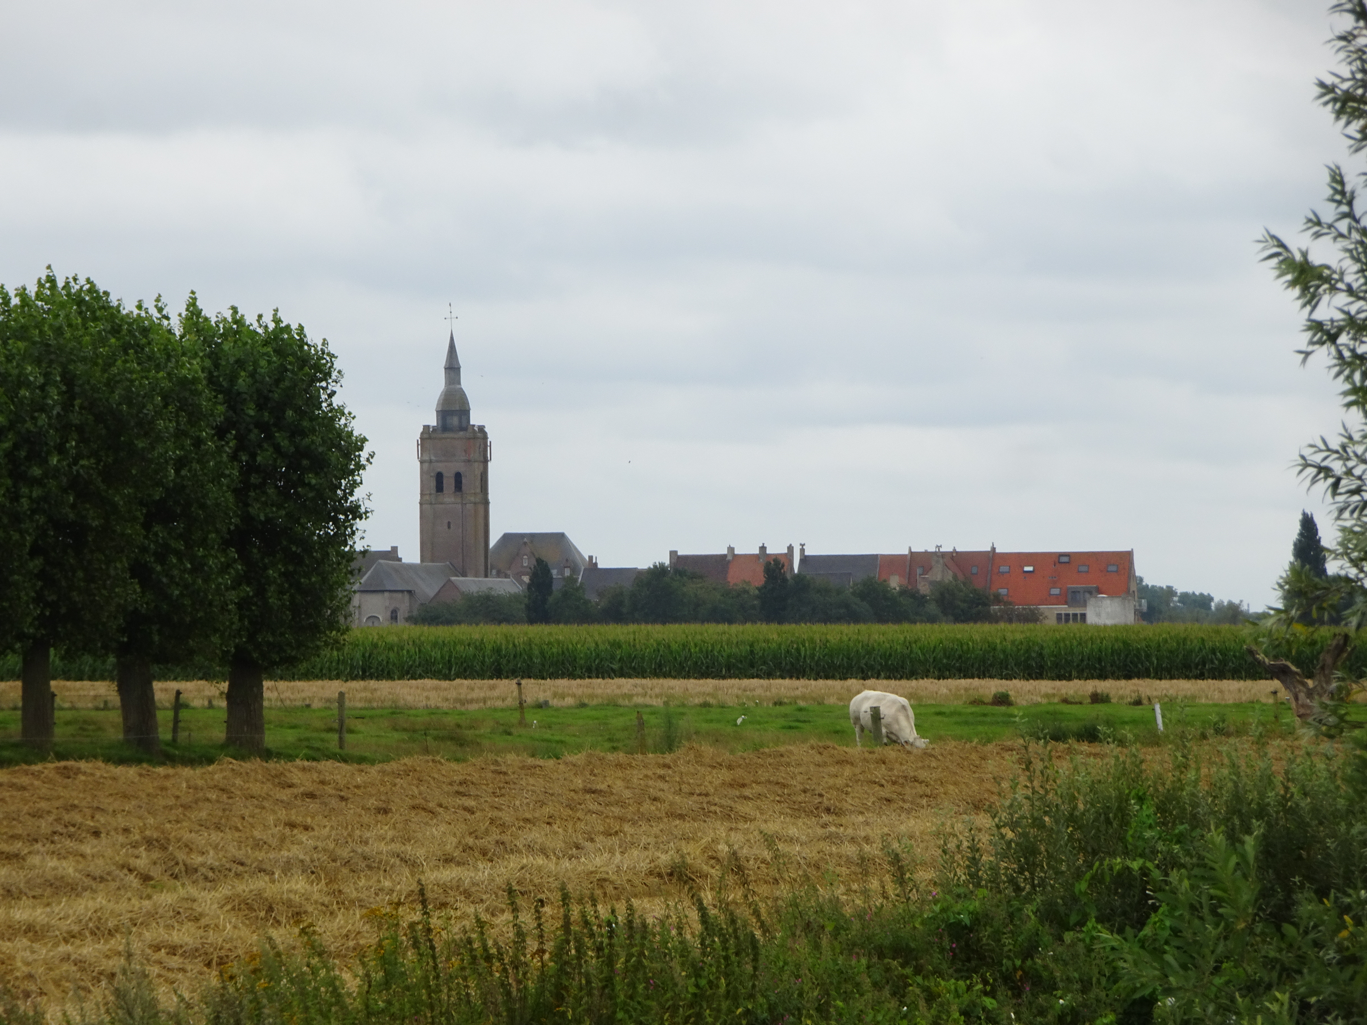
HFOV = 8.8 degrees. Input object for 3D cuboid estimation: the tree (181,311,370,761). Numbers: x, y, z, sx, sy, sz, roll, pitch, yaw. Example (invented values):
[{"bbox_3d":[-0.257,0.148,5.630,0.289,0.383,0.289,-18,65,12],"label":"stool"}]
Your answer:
[{"bbox_3d":[-8.850,0.270,190.000,4.400,9.800,4.400,0,-1,0],"label":"tree"}]

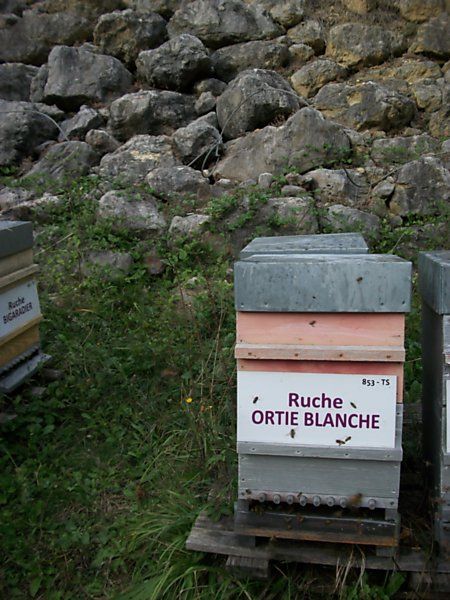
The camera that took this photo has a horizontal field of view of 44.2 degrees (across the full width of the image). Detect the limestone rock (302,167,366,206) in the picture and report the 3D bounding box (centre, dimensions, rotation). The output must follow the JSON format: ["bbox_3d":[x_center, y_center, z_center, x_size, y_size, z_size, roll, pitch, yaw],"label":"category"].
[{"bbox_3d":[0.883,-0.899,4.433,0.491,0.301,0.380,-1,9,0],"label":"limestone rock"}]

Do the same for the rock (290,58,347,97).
[{"bbox_3d":[0.982,-2.326,5.825,0.576,0.420,0.495,-1,8,0],"label":"rock"}]

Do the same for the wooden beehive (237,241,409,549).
[{"bbox_3d":[0.288,0.256,1.690,0.460,0.765,0.540,0,7,10],"label":"wooden beehive"}]

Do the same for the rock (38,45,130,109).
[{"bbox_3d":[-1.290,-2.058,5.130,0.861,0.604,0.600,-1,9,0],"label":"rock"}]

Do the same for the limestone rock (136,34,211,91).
[{"bbox_3d":[-0.562,-2.594,6.058,0.792,0.612,0.678,-1,8,0],"label":"limestone rock"}]

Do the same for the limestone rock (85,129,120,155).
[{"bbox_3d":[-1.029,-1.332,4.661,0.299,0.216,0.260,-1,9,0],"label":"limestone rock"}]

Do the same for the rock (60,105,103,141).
[{"bbox_3d":[-1.444,-1.763,5.541,0.440,0.340,0.348,-1,7,-4],"label":"rock"}]

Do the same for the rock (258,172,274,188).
[{"bbox_3d":[0.359,-1.034,4.799,0.136,0.138,0.124,-1,8,0],"label":"rock"}]

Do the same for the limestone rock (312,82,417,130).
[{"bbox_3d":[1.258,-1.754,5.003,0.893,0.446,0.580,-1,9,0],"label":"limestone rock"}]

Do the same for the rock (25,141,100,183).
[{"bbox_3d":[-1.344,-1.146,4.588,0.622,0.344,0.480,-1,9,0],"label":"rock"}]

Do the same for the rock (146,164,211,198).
[{"bbox_3d":[-0.432,-1.102,5.157,0.595,0.316,0.390,-1,7,-1],"label":"rock"}]

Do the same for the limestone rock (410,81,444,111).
[{"bbox_3d":[2.066,-2.087,5.687,0.328,0.328,0.295,0,7,6],"label":"limestone rock"}]

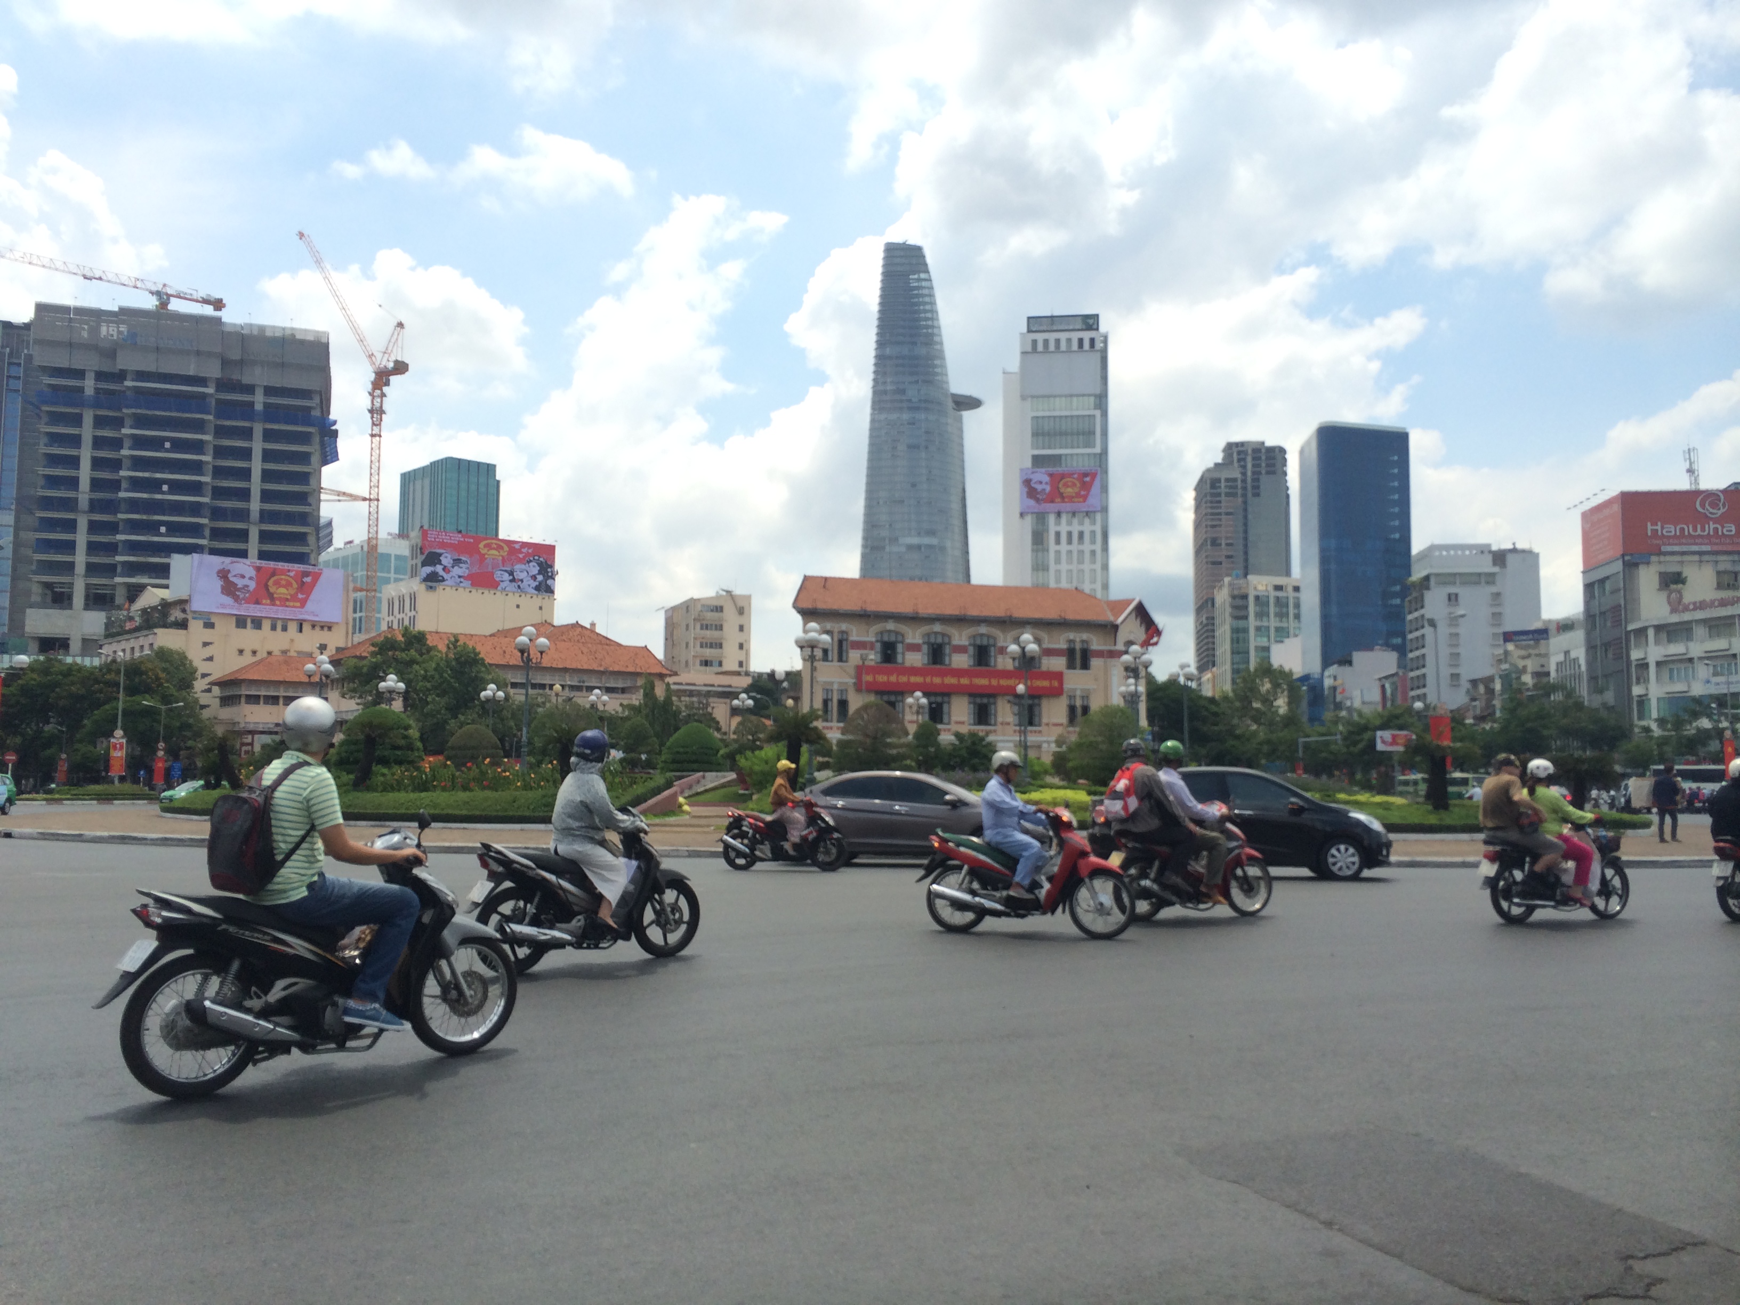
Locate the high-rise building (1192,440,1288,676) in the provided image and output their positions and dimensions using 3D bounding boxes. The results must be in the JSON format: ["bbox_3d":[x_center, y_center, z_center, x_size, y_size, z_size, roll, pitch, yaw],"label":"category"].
[{"bbox_3d":[207.529,-19.230,843.287,46.000,195.000,42.000,0,-5,3],"label":"high-rise building"}]

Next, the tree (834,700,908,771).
[{"bbox_3d":[0.074,3.223,55.000,2.650,2.950,2.600,0,-5,0],"label":"tree"}]

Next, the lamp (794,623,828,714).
[{"bbox_3d":[-1.667,1.966,43.500,1.030,5.500,1.030,0,-5,0],"label":"lamp"}]

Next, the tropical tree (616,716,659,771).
[{"bbox_3d":[-7.700,3.120,49.916,1.500,1.850,1.500,0,-5,0],"label":"tropical tree"}]

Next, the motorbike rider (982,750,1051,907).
[{"bbox_3d":[1.193,1.425,12.250,0.660,1.250,0.540,-2,-6,25],"label":"motorbike rider"}]

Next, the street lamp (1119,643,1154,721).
[{"bbox_3d":[7.537,2.230,42.464,1.000,4.850,1.000,0,-5,0],"label":"street lamp"}]

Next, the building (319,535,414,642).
[{"bbox_3d":[-93.424,2.931,282.000,16.000,44.500,27.000,5,-6,-39],"label":"building"}]

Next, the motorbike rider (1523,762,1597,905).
[{"bbox_3d":[6.679,1.726,14.600,0.680,1.420,0.500,3,-6,-28],"label":"motorbike rider"}]

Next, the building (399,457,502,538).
[{"bbox_3d":[-221.689,-14.595,783.636,28.000,163.500,56.000,5,-7,-45],"label":"building"}]

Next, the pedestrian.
[{"bbox_3d":[16.365,3.099,30.900,0.380,1.690,0.520,4,-6,-33],"label":"pedestrian"}]

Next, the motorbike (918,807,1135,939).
[{"bbox_3d":[1.314,1.840,12.679,1.880,1.070,0.700,-2,-5,22],"label":"motorbike"}]

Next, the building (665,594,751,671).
[{"bbox_3d":[-31.894,8.581,296.045,11.500,35.500,22.000,2,-5,-20],"label":"building"}]

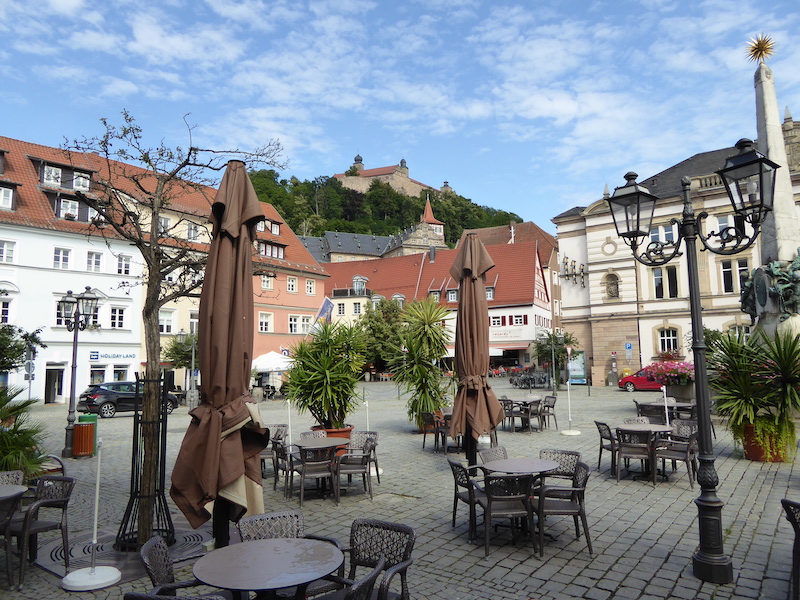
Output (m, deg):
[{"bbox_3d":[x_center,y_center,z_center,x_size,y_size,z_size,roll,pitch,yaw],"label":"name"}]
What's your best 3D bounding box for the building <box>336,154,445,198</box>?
[{"bbox_3d":[-9.056,-98.040,455.000,60.000,30.000,50.000,-3,-6,23],"label":"building"}]

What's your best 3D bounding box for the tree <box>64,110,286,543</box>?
[{"bbox_3d":[-2.551,0.266,6.588,2.450,4.800,2.400,0,-6,0],"label":"tree"}]

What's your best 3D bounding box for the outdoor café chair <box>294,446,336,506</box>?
[{"bbox_3d":[-1.124,2.396,8.041,0.540,0.820,0.570,1,-6,-17],"label":"outdoor café chair"}]

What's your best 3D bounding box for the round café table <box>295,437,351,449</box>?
[{"bbox_3d":[-1.189,2.652,9.226,0.887,0.751,0.887,-1,-6,0],"label":"round café table"}]

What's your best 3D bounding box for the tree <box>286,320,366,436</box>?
[{"bbox_3d":[-1.425,1.867,11.575,1.540,2.847,1.462,-1,-6,0],"label":"tree"}]

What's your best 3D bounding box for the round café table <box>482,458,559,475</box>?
[{"bbox_3d":[1.322,2.181,6.258,0.820,0.745,0.820,-1,-6,0],"label":"round café table"}]

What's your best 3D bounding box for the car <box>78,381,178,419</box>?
[{"bbox_3d":[-13.084,4.798,28.000,4.650,1.670,1.860,5,-8,-42],"label":"car"}]

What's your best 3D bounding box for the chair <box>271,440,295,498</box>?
[{"bbox_3d":[-1.667,2.633,9.150,0.556,0.809,0.546,2,-6,-28],"label":"chair"}]

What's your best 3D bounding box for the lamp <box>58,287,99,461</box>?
[{"bbox_3d":[-7.670,1.689,13.594,0.450,3.900,1.800,5,-8,-44],"label":"lamp"}]

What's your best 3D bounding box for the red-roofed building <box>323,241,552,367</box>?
[{"bbox_3d":[4.318,1.843,72.359,27.500,15.000,9.000,-4,-7,28],"label":"red-roofed building"}]

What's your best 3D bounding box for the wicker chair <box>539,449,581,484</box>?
[{"bbox_3d":[1.813,2.219,6.741,0.560,0.800,0.560,-4,-7,31],"label":"wicker chair"}]

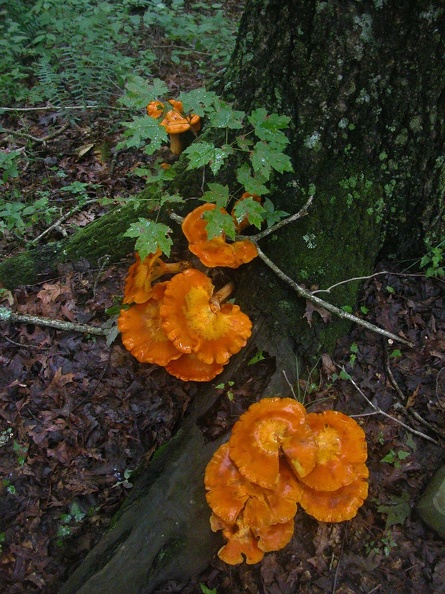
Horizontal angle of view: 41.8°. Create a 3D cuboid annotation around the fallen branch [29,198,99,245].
[{"bbox_3d":[-0.467,-0.231,1.792,0.055,0.038,0.266,29,50,28],"label":"fallen branch"}]

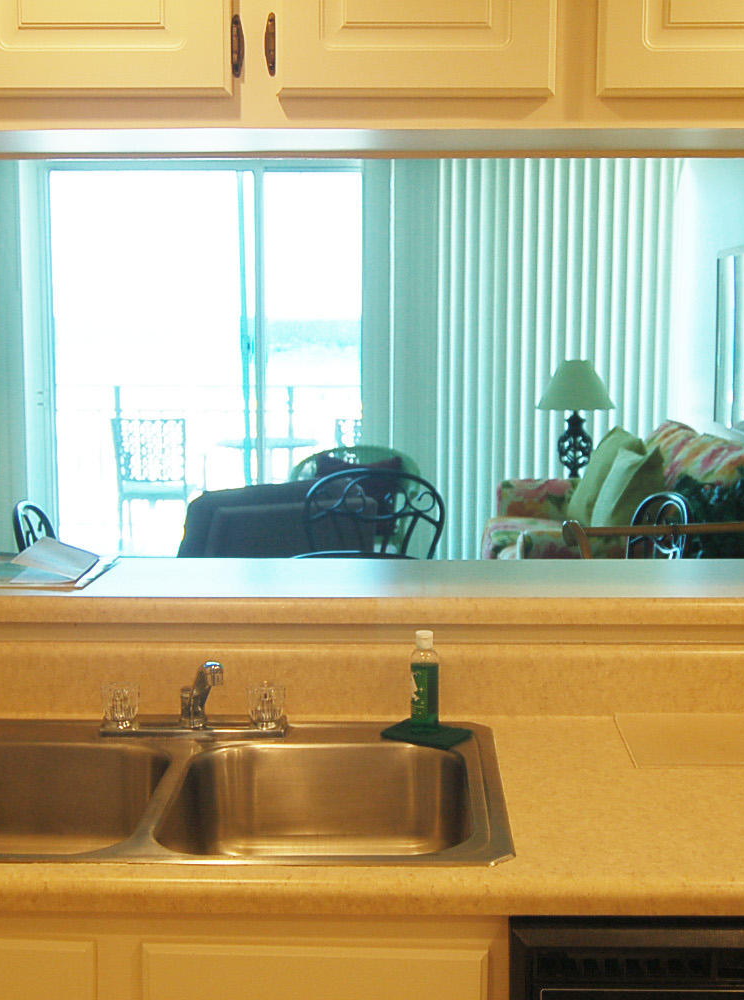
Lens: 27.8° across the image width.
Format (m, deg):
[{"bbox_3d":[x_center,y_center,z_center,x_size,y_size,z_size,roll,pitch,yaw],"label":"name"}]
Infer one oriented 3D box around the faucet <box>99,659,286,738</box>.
[{"bbox_3d":[-0.243,0.259,2.018,0.256,0.150,0.210,-1,7,-5],"label":"faucet"}]

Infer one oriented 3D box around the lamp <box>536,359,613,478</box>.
[{"bbox_3d":[1.084,-0.407,7.995,0.405,0.670,0.405,0,7,1],"label":"lamp"}]

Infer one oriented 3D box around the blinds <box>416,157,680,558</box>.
[{"bbox_3d":[0.957,-0.770,8.305,1.430,2.420,0.100,0,7,1],"label":"blinds"}]

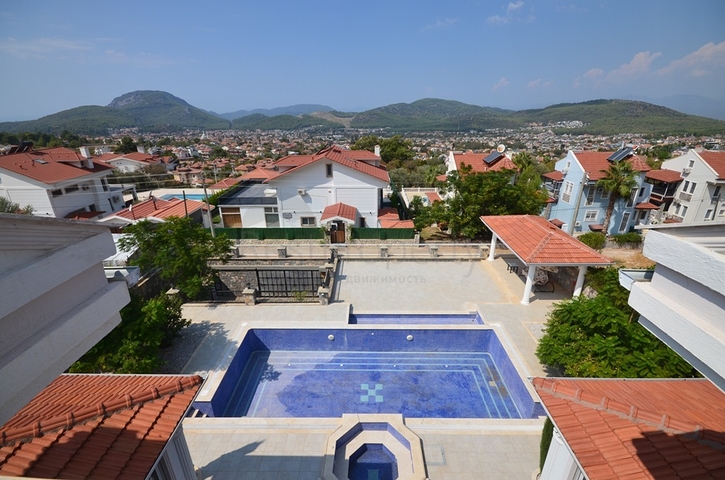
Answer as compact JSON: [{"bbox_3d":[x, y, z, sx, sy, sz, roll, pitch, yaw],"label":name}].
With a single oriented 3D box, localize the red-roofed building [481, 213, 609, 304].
[{"bbox_3d":[9.917,0.659,18.928,3.986,3.619,7.633,0,22,0],"label":"red-roofed building"}]

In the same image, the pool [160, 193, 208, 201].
[{"bbox_3d":[-31.650,-7.173,58.110,9.300,1.200,5.300,0,20,0],"label":"pool"}]

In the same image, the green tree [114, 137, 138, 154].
[{"bbox_3d":[-55.389,-21.318,75.456,5.600,6.500,5.600,0,22,0],"label":"green tree"}]

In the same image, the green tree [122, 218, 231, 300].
[{"bbox_3d":[-10.900,1.118,19.310,5.800,5.000,5.000,0,20,0],"label":"green tree"}]

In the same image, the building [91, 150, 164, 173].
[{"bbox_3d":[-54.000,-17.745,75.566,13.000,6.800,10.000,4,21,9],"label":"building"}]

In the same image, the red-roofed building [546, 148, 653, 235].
[{"bbox_3d":[26.300,-5.645,35.999,8.000,8.400,7.000,0,20,0],"label":"red-roofed building"}]

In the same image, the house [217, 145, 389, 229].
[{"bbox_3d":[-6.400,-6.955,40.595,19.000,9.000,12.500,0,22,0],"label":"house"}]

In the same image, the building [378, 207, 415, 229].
[{"bbox_3d":[3.700,-1.933,36.637,3.800,2.800,4.800,0,20,0],"label":"building"}]

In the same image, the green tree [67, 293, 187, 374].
[{"bbox_3d":[-9.750,3.673,13.753,4.500,2.900,4.800,0,20,0],"label":"green tree"}]

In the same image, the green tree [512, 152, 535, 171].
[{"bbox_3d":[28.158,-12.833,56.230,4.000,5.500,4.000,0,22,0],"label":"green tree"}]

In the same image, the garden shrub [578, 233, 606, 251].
[{"bbox_3d":[19.650,0.277,27.855,2.300,1.600,2.200,0,20,0],"label":"garden shrub"}]

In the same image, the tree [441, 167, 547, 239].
[{"bbox_3d":[12.592,-3.713,31.876,9.200,6.900,7.500,0,22,0],"label":"tree"}]

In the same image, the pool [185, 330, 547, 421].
[{"bbox_3d":[0.244,5.681,13.073,11.750,1.400,4.794,0,22,0],"label":"pool"}]

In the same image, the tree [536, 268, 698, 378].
[{"bbox_3d":[8.750,3.607,12.928,5.100,3.600,4.900,0,20,0],"label":"tree"}]

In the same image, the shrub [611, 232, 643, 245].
[{"bbox_3d":[24.245,-0.145,29.526,2.900,1.200,1.600,0,22,0],"label":"shrub"}]

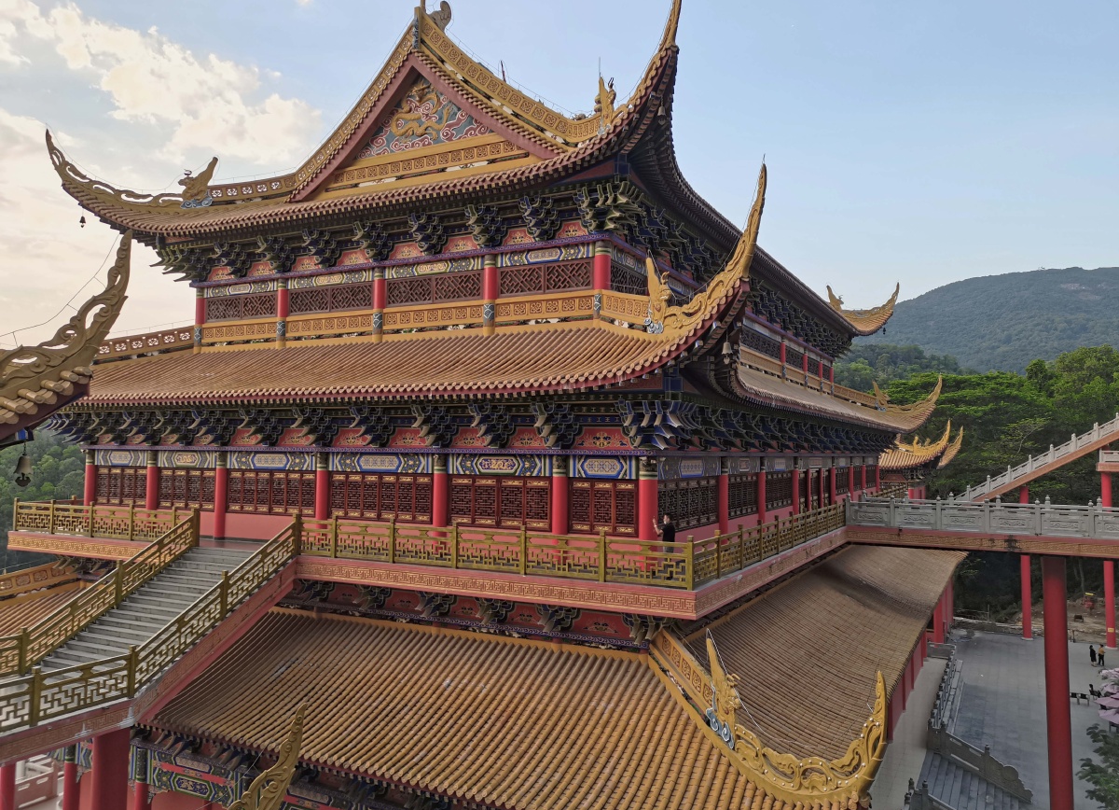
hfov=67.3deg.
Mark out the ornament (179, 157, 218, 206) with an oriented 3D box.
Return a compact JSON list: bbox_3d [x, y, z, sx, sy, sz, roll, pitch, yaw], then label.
[{"bbox_3d":[-15.442,-9.488,35.849,1.568,2.332,0.490,2,-3,-17],"label":"ornament"}]

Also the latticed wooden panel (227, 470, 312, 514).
[{"bbox_3d":[-10.282,3.100,29.718,4.274,1.566,0.120,-1,-4,28],"label":"latticed wooden panel"}]

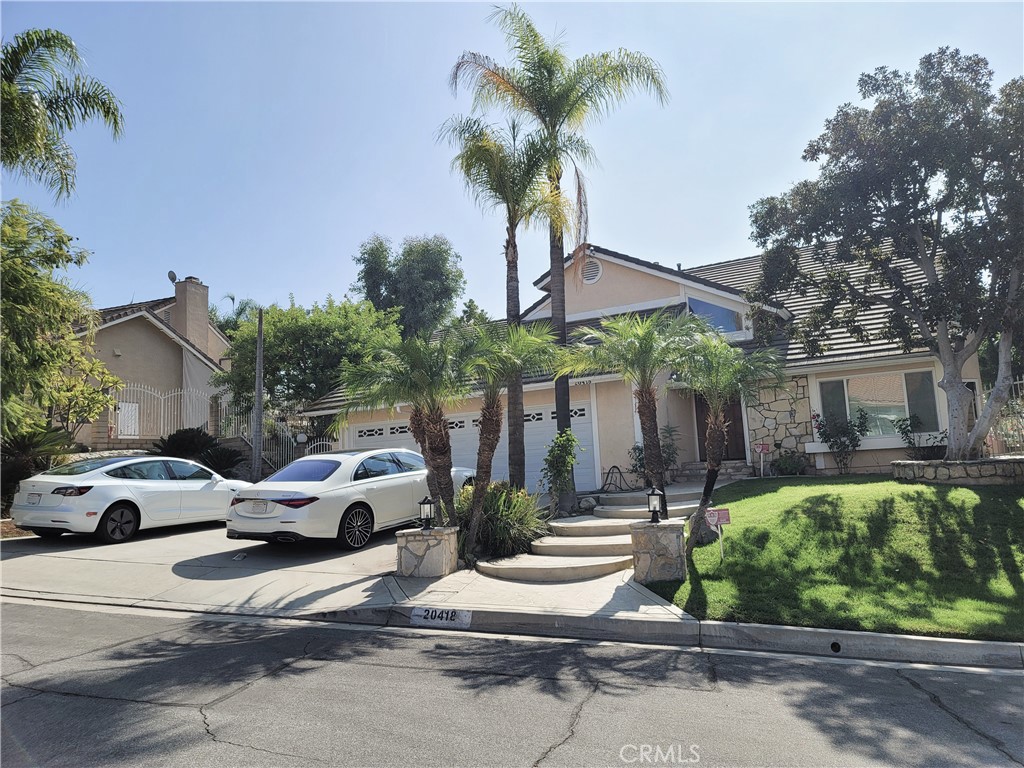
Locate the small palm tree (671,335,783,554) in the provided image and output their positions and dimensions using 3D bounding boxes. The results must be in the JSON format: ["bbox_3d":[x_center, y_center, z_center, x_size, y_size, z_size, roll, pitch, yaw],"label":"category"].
[{"bbox_3d":[2.817,0.728,9.669,1.500,2.830,1.500,-4,-7,10],"label":"small palm tree"}]

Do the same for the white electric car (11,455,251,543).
[{"bbox_3d":[-6.835,2.121,14.173,1.870,1.440,4.690,-2,-5,26],"label":"white electric car"}]

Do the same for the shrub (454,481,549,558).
[{"bbox_3d":[-0.133,1.761,9.400,1.200,0.920,1.100,-7,-7,30],"label":"shrub"}]

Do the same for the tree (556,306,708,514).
[{"bbox_3d":[1.527,0.542,9.000,1.850,2.900,1.850,-7,-7,30],"label":"tree"}]

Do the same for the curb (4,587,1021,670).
[{"bbox_3d":[-0.994,2.334,7.533,10.690,0.220,0.350,-2,-6,16],"label":"curb"}]

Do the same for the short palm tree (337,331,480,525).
[{"bbox_3d":[-1.373,0.723,10.000,1.950,2.900,1.950,-3,-6,0],"label":"short palm tree"}]

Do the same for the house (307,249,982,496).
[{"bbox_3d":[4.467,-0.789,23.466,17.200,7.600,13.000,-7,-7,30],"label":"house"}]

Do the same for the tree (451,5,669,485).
[{"bbox_3d":[1.035,-2.518,13.782,4.200,9.780,4.200,-4,-7,10],"label":"tree"}]

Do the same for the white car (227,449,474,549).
[{"bbox_3d":[-2.448,1.914,13.213,1.950,1.500,5.270,-2,-3,31],"label":"white car"}]

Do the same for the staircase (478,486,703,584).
[{"bbox_3d":[1.501,2.018,10.567,2.550,0.680,5.700,-7,-7,30],"label":"staircase"}]

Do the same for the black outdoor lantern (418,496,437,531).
[{"bbox_3d":[-1.048,1.611,9.200,0.170,0.415,0.170,-5,-7,17],"label":"black outdoor lantern"}]

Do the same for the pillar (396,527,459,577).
[{"bbox_3d":[-1.001,2.029,9.031,0.630,0.580,0.520,-5,-7,16],"label":"pillar"}]

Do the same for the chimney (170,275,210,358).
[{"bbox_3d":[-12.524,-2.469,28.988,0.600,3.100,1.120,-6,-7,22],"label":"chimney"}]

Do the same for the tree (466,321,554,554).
[{"bbox_3d":[-0.028,0.684,10.393,1.500,3.250,1.500,-4,-7,10],"label":"tree"}]

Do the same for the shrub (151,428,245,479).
[{"bbox_3d":[-7.268,1.663,17.200,2.000,1.400,1.800,-7,-7,30],"label":"shrub"}]

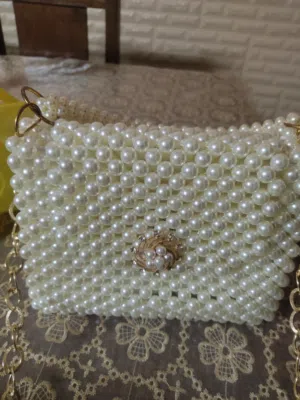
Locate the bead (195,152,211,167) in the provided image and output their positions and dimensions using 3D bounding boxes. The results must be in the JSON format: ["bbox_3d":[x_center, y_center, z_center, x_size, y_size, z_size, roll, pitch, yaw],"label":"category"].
[{"bbox_3d":[0.033,-0.025,0.186,0.010,0.010,0.010,6,32,5],"label":"bead"}]

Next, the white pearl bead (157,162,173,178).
[{"bbox_3d":[0.009,-0.019,0.190,0.010,0.010,0.010,6,32,5],"label":"white pearl bead"}]

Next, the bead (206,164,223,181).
[{"bbox_3d":[0.040,-0.017,0.186,0.010,0.010,0.010,6,32,5],"label":"bead"}]

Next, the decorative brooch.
[{"bbox_3d":[0.006,0.037,0.214,0.036,0.035,0.013,5,28,6],"label":"decorative brooch"}]

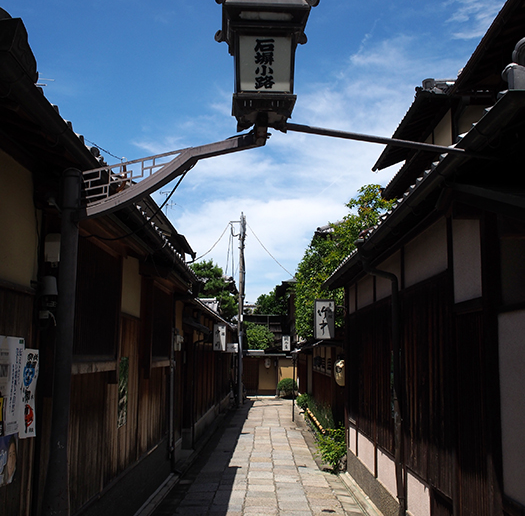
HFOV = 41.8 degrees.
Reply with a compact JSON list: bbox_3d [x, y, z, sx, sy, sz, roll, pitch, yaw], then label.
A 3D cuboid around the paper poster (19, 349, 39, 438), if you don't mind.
[{"bbox_3d":[-1.394,0.811,4.100,0.015,0.530,0.270,0,-8,2],"label":"paper poster"}]

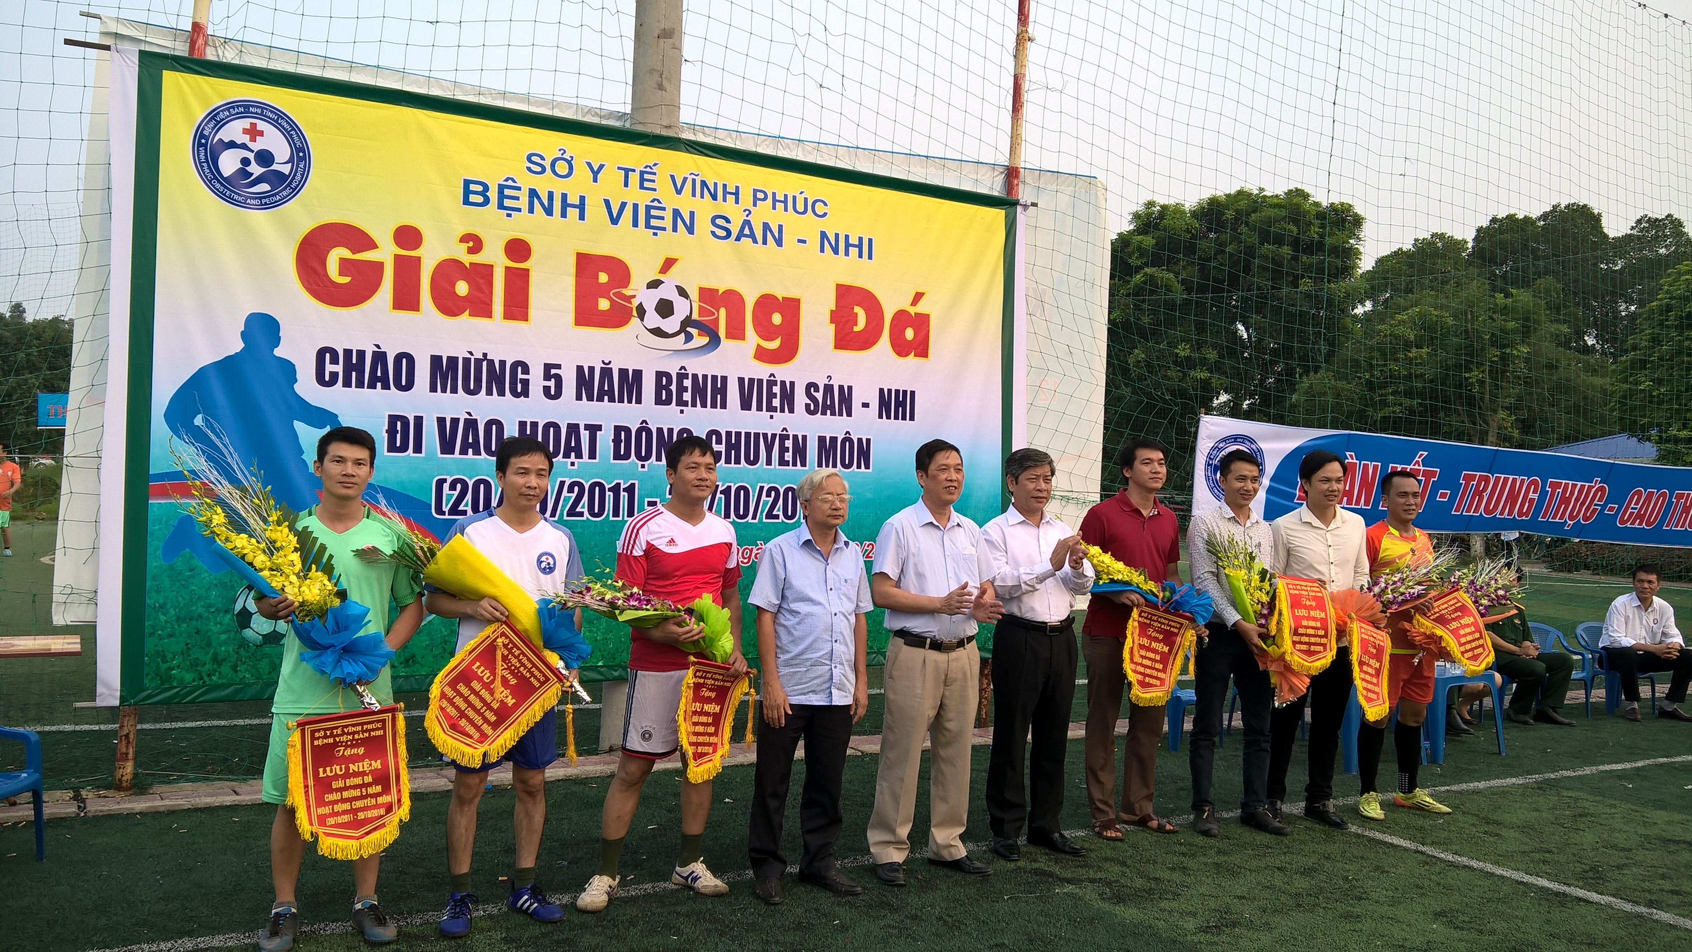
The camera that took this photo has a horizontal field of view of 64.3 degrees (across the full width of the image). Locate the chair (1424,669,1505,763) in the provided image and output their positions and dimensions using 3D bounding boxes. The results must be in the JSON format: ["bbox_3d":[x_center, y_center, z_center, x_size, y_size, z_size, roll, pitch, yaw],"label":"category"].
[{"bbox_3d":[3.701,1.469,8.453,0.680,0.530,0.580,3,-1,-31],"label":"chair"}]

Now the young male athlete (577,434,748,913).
[{"bbox_3d":[-0.670,0.690,4.920,0.600,1.680,0.420,2,0,-25],"label":"young male athlete"}]

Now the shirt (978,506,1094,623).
[{"bbox_3d":[0.810,0.376,5.690,0.480,0.520,0.360,2,0,-22],"label":"shirt"}]

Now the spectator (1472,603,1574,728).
[{"bbox_3d":[5.025,1.208,10.107,0.530,1.200,0.750,3,-1,-20],"label":"spectator"}]

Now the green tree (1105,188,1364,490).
[{"bbox_3d":[14.482,-4.125,50.082,10.500,13.600,10.000,3,-1,-20],"label":"green tree"}]

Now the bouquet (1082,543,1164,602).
[{"bbox_3d":[1.220,0.425,5.850,0.460,0.200,0.180,36,-11,-16],"label":"bouquet"}]

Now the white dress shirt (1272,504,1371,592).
[{"bbox_3d":[2.300,0.452,6.494,0.500,0.650,0.320,2,-1,-6],"label":"white dress shirt"}]

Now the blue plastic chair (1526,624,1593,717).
[{"bbox_3d":[5.030,1.400,9.840,0.520,0.690,0.510,2,0,-19],"label":"blue plastic chair"}]

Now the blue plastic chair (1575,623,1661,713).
[{"bbox_3d":[6.135,1.507,10.684,0.540,0.720,0.520,3,-1,-18],"label":"blue plastic chair"}]

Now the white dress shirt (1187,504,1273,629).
[{"bbox_3d":[1.765,0.415,6.180,0.460,0.570,0.330,2,0,-22],"label":"white dress shirt"}]

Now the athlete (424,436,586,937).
[{"bbox_3d":[-1.156,0.666,4.570,0.540,1.640,0.450,3,-1,-27],"label":"athlete"}]

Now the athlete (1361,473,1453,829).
[{"bbox_3d":[2.855,0.829,6.830,0.520,1.700,0.450,3,-1,-13],"label":"athlete"}]

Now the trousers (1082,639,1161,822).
[{"bbox_3d":[1.257,1.100,6.080,0.400,0.920,0.270,2,0,-22],"label":"trousers"}]

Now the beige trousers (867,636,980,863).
[{"bbox_3d":[0.310,1.065,5.296,0.430,0.920,0.310,3,-1,-25],"label":"beige trousers"}]

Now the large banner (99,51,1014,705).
[{"bbox_3d":[-1.115,-0.377,7.370,5.100,2.970,0.080,2,0,-30],"label":"large banner"}]

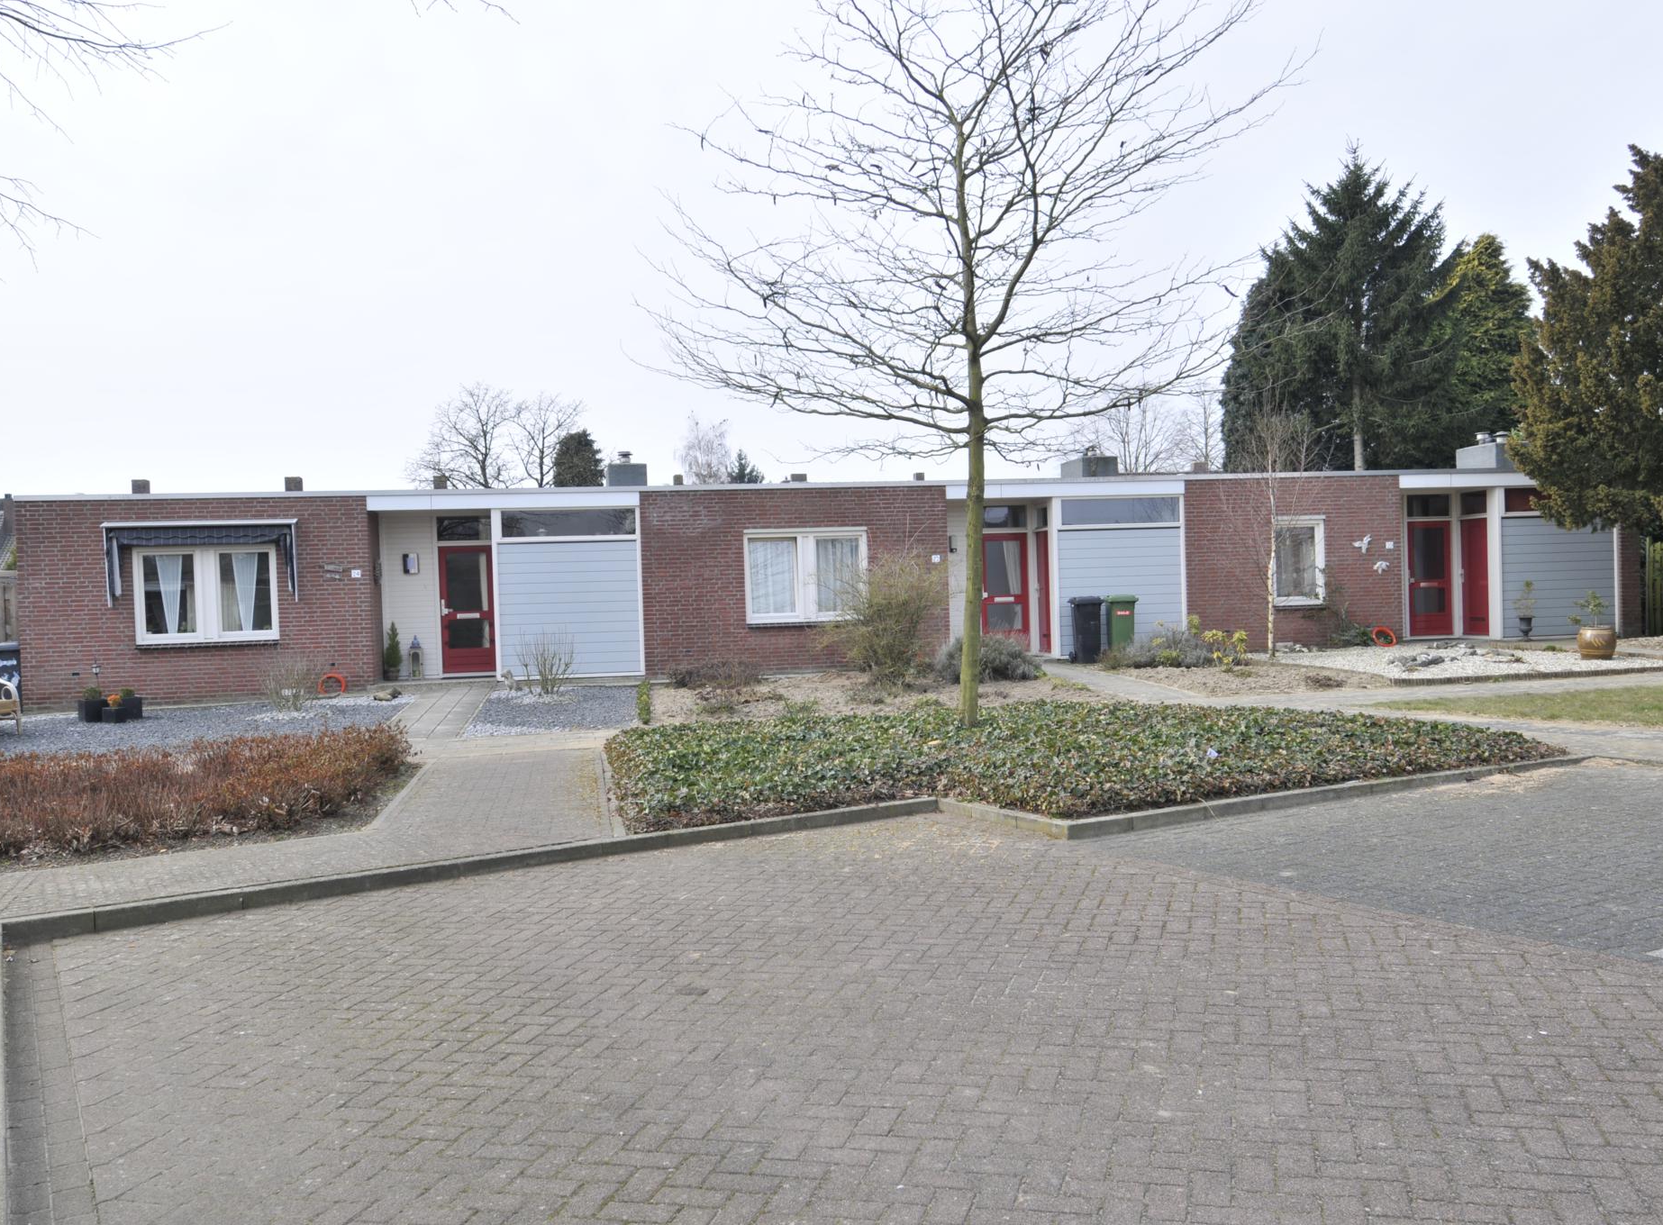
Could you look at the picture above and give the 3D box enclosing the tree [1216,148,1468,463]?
[{"bbox_3d":[13.893,-6.205,37.543,6.500,12.921,6.300,-1,1,20],"label":"tree"}]

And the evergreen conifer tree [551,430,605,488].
[{"bbox_3d":[-8.520,-2.683,47.053,2.100,6.939,2.100,-2,1,-10],"label":"evergreen conifer tree"}]

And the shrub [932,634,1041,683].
[{"bbox_3d":[2.142,0.639,19.100,1.400,0.621,1.100,-2,1,6],"label":"shrub"}]

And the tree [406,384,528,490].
[{"bbox_3d":[-15.703,-4.585,60.063,5.400,10.660,5.400,-2,1,-15],"label":"tree"}]

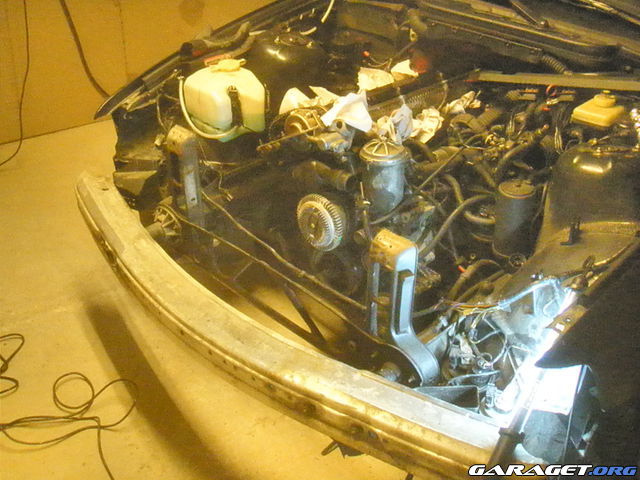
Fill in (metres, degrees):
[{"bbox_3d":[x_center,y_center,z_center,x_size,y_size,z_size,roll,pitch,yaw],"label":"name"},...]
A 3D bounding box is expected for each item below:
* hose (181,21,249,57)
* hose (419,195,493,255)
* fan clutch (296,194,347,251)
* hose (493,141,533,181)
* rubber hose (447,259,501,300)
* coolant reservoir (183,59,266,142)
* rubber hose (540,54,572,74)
[{"bbox_3d":[-0.354,-0.679,2.380,0.080,0.085,0.270,29,47,34],"label":"hose"},{"bbox_3d":[0.373,-0.042,1.920,0.100,0.120,0.200,29,47,34],"label":"hose"},{"bbox_3d":[0.004,-0.049,1.970,0.148,0.148,0.055,29,47,34],"label":"fan clutch"},{"bbox_3d":[0.562,-0.232,2.050,0.060,0.070,0.140,29,47,34],"label":"hose"},{"bbox_3d":[0.415,0.107,1.900,0.070,0.075,0.180,29,47,34],"label":"rubber hose"},{"bbox_3d":[-0.308,-0.451,2.270,0.220,0.200,0.170,29,47,34],"label":"coolant reservoir"},{"bbox_3d":[0.808,-0.600,2.400,0.110,0.055,0.045,29,47,34],"label":"rubber hose"}]

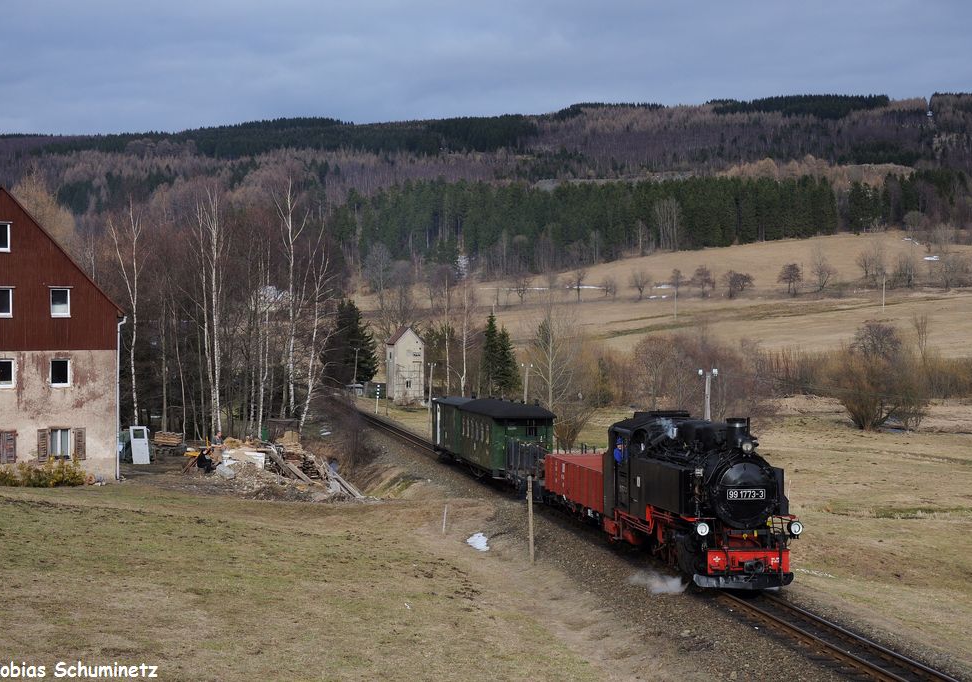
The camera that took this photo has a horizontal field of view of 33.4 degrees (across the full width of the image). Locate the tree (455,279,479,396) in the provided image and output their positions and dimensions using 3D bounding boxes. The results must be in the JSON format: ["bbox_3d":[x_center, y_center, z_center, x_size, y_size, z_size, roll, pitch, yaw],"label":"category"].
[{"bbox_3d":[-1.834,0.313,145.000,2.600,11.800,2.600,0,0,0],"label":"tree"}]

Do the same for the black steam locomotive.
[{"bbox_3d":[4.800,3.600,38.700,2.400,3.500,10.800,0,-1,-7],"label":"black steam locomotive"}]

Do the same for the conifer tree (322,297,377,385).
[{"bbox_3d":[-14.739,0.270,175.000,5.800,9.800,5.800,0,0,0],"label":"conifer tree"}]

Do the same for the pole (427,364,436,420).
[{"bbox_3d":[-3.901,4.259,116.000,0.600,5.400,0.250,0,0,-7],"label":"pole"}]

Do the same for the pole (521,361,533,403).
[{"bbox_3d":[2.199,3.665,88.000,0.600,5.000,0.250,0,0,-7],"label":"pole"}]

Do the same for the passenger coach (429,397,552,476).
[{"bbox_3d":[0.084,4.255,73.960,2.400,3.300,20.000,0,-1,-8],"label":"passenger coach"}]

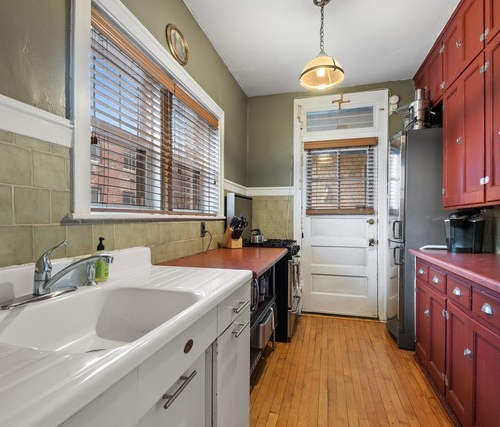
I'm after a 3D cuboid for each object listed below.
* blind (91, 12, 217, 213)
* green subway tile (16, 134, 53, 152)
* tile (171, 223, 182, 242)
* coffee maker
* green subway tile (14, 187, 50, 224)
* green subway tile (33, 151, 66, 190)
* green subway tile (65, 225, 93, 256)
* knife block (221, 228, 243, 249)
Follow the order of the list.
[{"bbox_3d":[-0.536,-0.456,2.026,0.071,0.907,1.601,0,-1,15],"label":"blind"},{"bbox_3d":[-0.717,-0.231,0.939,0.010,0.037,0.120,0,-1,14],"label":"green subway tile"},{"bbox_3d":[-0.516,0.128,1.990,0.010,0.132,0.130,0,-1,15],"label":"tile"},{"bbox_3d":[1.730,0.153,2.337,0.242,0.323,0.182,0,-1,17],"label":"coffee maker"},{"bbox_3d":[-0.778,-0.025,1.017,0.010,0.132,0.130,0,-1,15],"label":"green subway tile"},{"bbox_3d":[-0.761,-0.162,1.084,0.010,0.132,0.130,0,-1,15],"label":"green subway tile"},{"bbox_3d":[-0.672,0.105,1.121,0.010,0.121,0.123,0,-1,14],"label":"green subway tile"},{"bbox_3d":[-0.175,0.227,2.797,0.106,0.212,0.217,1,-1,-31],"label":"knife block"}]

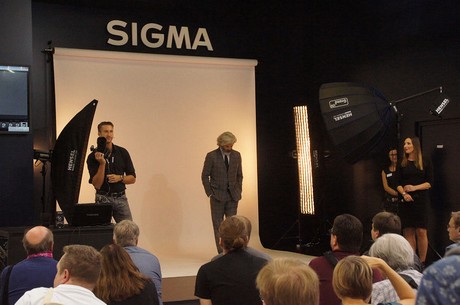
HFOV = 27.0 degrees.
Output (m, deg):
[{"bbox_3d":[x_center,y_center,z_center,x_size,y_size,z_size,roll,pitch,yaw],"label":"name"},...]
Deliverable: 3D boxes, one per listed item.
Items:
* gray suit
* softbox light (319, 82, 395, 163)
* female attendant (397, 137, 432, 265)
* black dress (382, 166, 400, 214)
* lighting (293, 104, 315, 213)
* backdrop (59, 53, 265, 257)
[{"bbox_3d":[-0.120,0.700,13.900,0.570,1.530,0.340,0,1,-10],"label":"gray suit"},{"bbox_3d":[1.870,-0.490,13.500,0.840,1.200,1.200,-18,-5,16],"label":"softbox light"},{"bbox_3d":[2.500,0.655,12.980,0.460,1.740,0.340,0,1,25],"label":"female attendant"},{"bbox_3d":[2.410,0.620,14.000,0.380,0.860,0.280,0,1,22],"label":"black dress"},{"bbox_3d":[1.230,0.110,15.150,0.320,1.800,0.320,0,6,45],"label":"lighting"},{"bbox_3d":[-1.030,-0.010,14.740,3.480,3.030,0.180,-1,1,-31],"label":"backdrop"}]

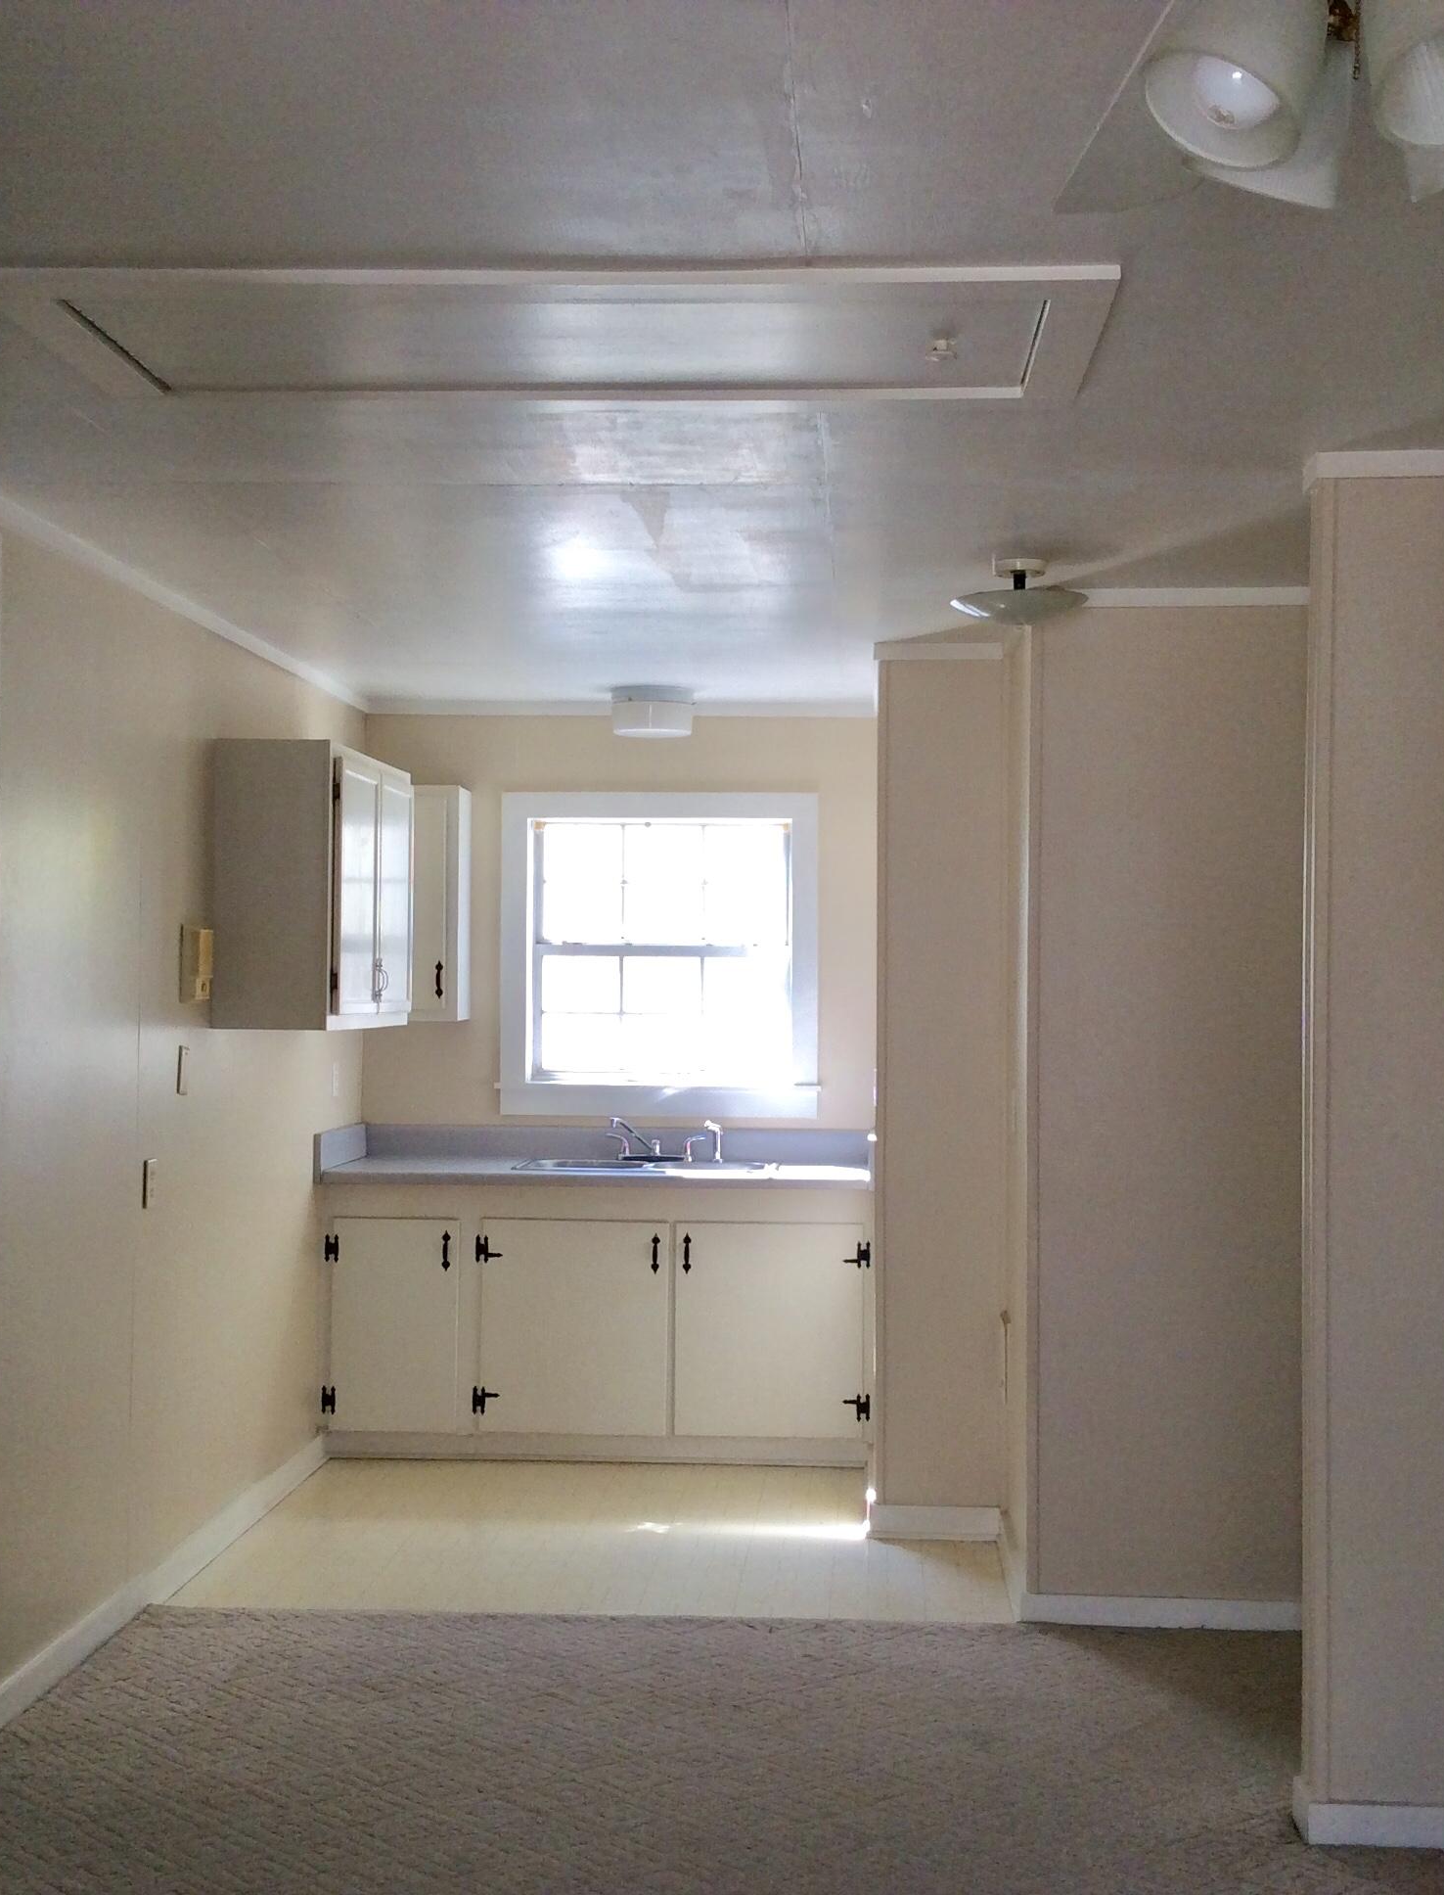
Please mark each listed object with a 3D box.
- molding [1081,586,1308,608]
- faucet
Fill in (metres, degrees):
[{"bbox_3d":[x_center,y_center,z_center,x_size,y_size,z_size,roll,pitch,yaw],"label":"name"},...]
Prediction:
[{"bbox_3d":[1.075,-0.825,5.531,0.693,0.039,0.036,0,-1,4],"label":"molding"},{"bbox_3d":[-0.288,0.615,7.601,0.210,0.141,0.070,1,-1,-38],"label":"faucet"}]

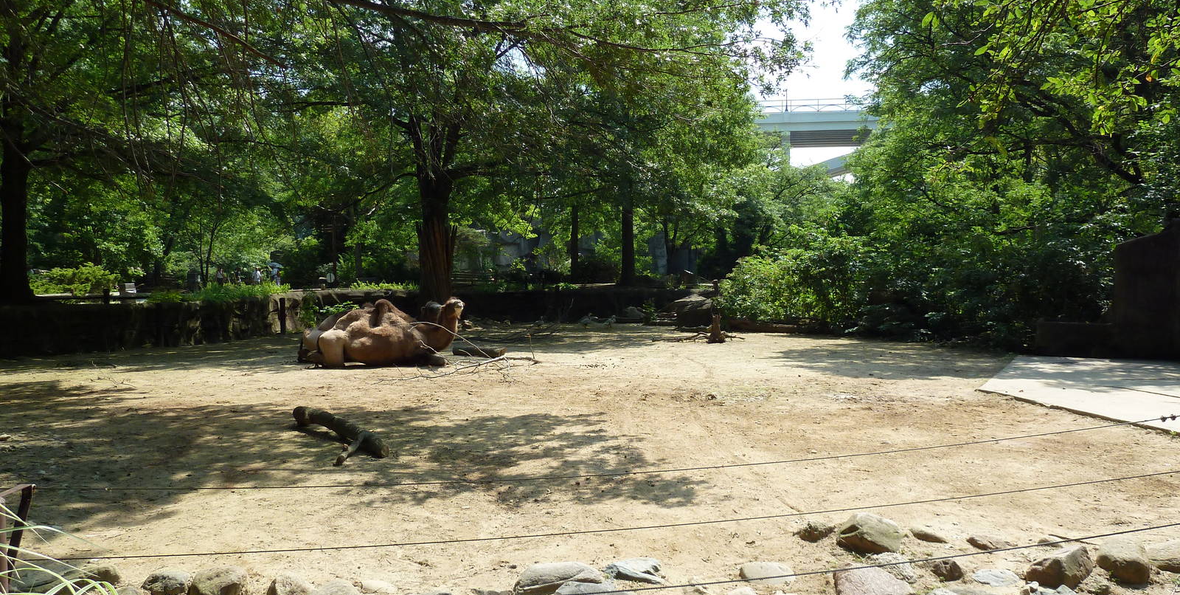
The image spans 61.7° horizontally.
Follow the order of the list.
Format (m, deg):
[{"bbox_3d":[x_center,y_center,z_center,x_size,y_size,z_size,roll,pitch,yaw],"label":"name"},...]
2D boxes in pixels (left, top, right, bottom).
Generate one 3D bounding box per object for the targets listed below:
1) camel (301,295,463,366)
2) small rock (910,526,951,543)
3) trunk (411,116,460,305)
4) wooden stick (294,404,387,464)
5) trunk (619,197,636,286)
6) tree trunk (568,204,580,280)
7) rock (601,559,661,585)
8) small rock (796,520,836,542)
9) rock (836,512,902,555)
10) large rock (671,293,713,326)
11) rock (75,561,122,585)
[{"bbox_3d":[-4.050,0.633,19.238,3.000,1.320,1.300,0,2,-12],"label":"camel"},{"bbox_3d":[2.330,1.610,6.758,0.277,0.088,0.166,1,2,19],"label":"small rock"},{"bbox_3d":[-4.686,-2.280,30.000,1.450,6.380,1.300,0,2,0],"label":"trunk"},{"bbox_3d":[-2.890,1.387,10.539,0.591,0.290,2.637,-1,2,-34],"label":"wooden stick"},{"bbox_3d":[1.415,-2.088,37.000,0.560,3.313,0.560,0,2,0],"label":"trunk"},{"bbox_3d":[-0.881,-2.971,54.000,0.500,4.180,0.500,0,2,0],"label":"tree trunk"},{"bbox_3d":[0.254,1.613,5.912,0.350,0.120,0.240,0,2,0],"label":"rock"},{"bbox_3d":[1.561,1.596,6.814,0.267,0.112,0.187,0,2,13],"label":"small rock"},{"bbox_3d":[1.867,1.549,6.592,0.455,0.220,0.328,1,2,16],"label":"rock"},{"bbox_3d":[3.215,0.390,30.897,1.326,0.974,1.127,0,2,6],"label":"large rock"},{"bbox_3d":[-2.918,1.609,5.871,0.270,0.130,0.210,0,2,0],"label":"rock"}]

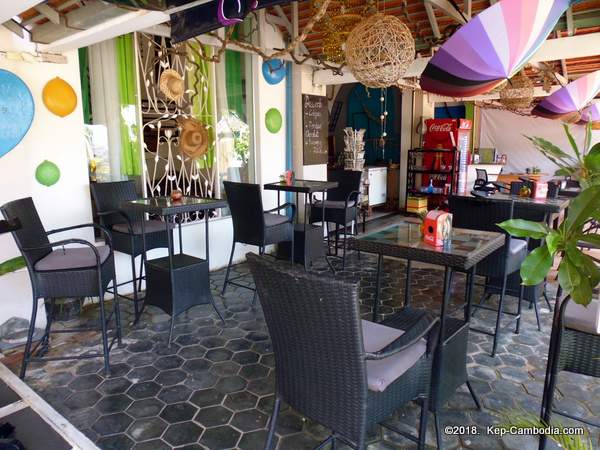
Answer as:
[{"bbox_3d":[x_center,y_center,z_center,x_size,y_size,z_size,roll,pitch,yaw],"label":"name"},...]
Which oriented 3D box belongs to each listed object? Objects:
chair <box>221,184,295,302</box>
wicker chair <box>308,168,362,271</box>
[{"bbox_3d":[-0.424,0.132,4.221,0.490,1.143,0.575,8,14,34],"label":"chair"},{"bbox_3d":[0.460,-0.087,5.260,0.540,1.140,0.560,8,13,31],"label":"wicker chair"}]

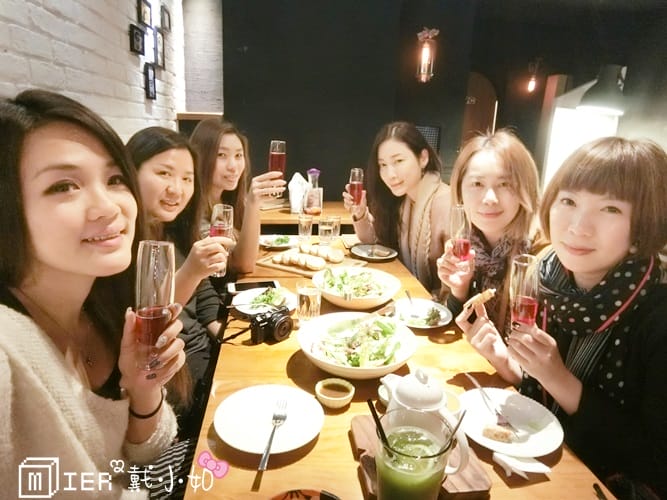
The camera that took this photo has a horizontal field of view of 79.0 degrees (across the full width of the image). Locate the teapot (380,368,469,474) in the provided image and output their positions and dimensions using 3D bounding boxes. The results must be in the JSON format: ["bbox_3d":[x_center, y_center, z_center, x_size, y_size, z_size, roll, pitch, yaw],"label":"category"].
[{"bbox_3d":[0.144,0.261,0.646,0.157,0.151,0.107,14,20,36],"label":"teapot"}]

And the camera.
[{"bbox_3d":[-0.154,0.194,1.044,0.062,0.064,0.104,14,20,34],"label":"camera"}]

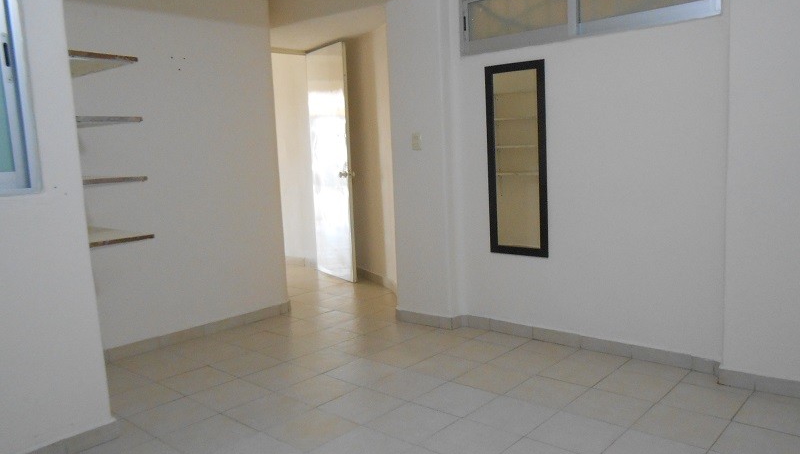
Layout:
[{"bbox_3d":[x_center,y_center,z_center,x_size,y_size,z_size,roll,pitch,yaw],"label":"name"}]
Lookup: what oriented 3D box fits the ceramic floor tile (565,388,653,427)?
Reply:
[{"bbox_3d":[0.946,0.821,2.712,0.313,0.010,0.313,3,9,42],"label":"ceramic floor tile"}]

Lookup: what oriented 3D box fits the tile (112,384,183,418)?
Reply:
[{"bbox_3d":[-1.282,0.859,2.970,0.302,0.010,0.302,4,9,41],"label":"tile"}]

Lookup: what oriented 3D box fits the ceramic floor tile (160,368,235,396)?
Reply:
[{"bbox_3d":[-1.063,0.825,3.188,0.304,0.009,0.304,3,9,42],"label":"ceramic floor tile"}]

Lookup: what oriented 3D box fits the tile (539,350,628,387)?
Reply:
[{"bbox_3d":[0.925,0.757,3.156,0.306,0.010,0.350,4,9,41],"label":"tile"}]

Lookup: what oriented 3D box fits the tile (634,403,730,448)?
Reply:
[{"bbox_3d":[1.147,0.815,2.466,0.302,0.010,0.302,4,9,41],"label":"tile"}]

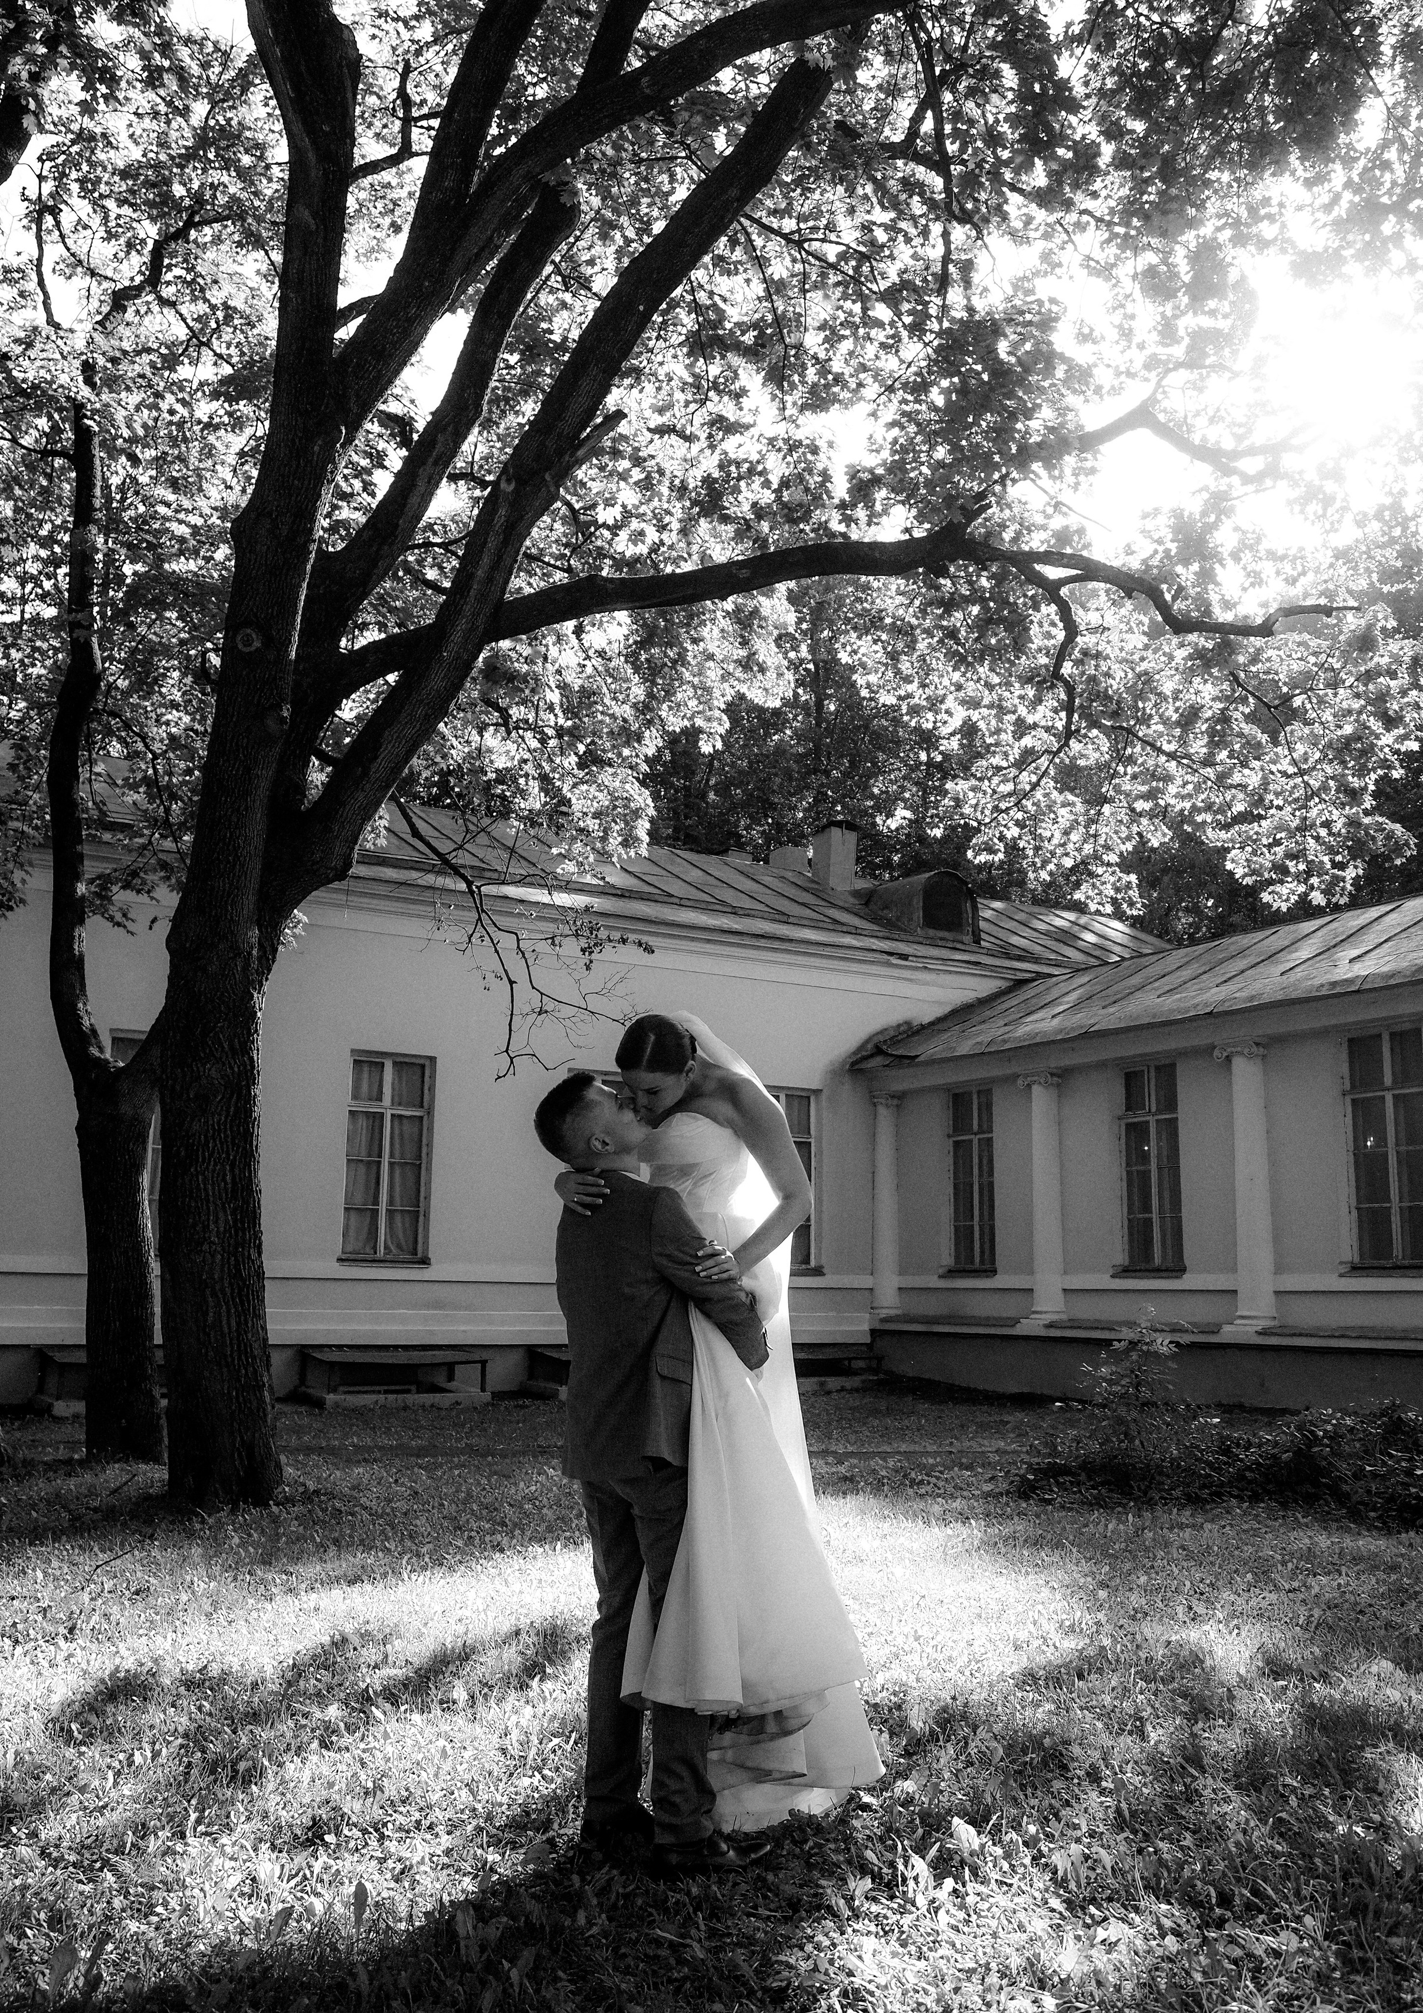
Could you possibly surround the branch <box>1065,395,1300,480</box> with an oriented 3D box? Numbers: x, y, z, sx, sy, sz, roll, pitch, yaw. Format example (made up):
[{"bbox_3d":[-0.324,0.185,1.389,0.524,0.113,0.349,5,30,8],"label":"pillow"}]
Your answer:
[{"bbox_3d":[3.126,-3.737,11.500,1.550,0.580,0.500,1,-10,0],"label":"branch"}]

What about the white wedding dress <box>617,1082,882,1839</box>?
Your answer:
[{"bbox_3d":[0.098,1.086,4.250,0.680,1.730,0.580,6,-11,-29],"label":"white wedding dress"}]

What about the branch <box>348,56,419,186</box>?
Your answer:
[{"bbox_3d":[-2.222,-6.030,11.850,0.480,0.870,0.300,1,-10,0],"label":"branch"}]

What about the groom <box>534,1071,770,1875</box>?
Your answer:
[{"bbox_3d":[-0.136,1.046,4.020,0.540,1.760,0.520,7,-11,-32],"label":"groom"}]

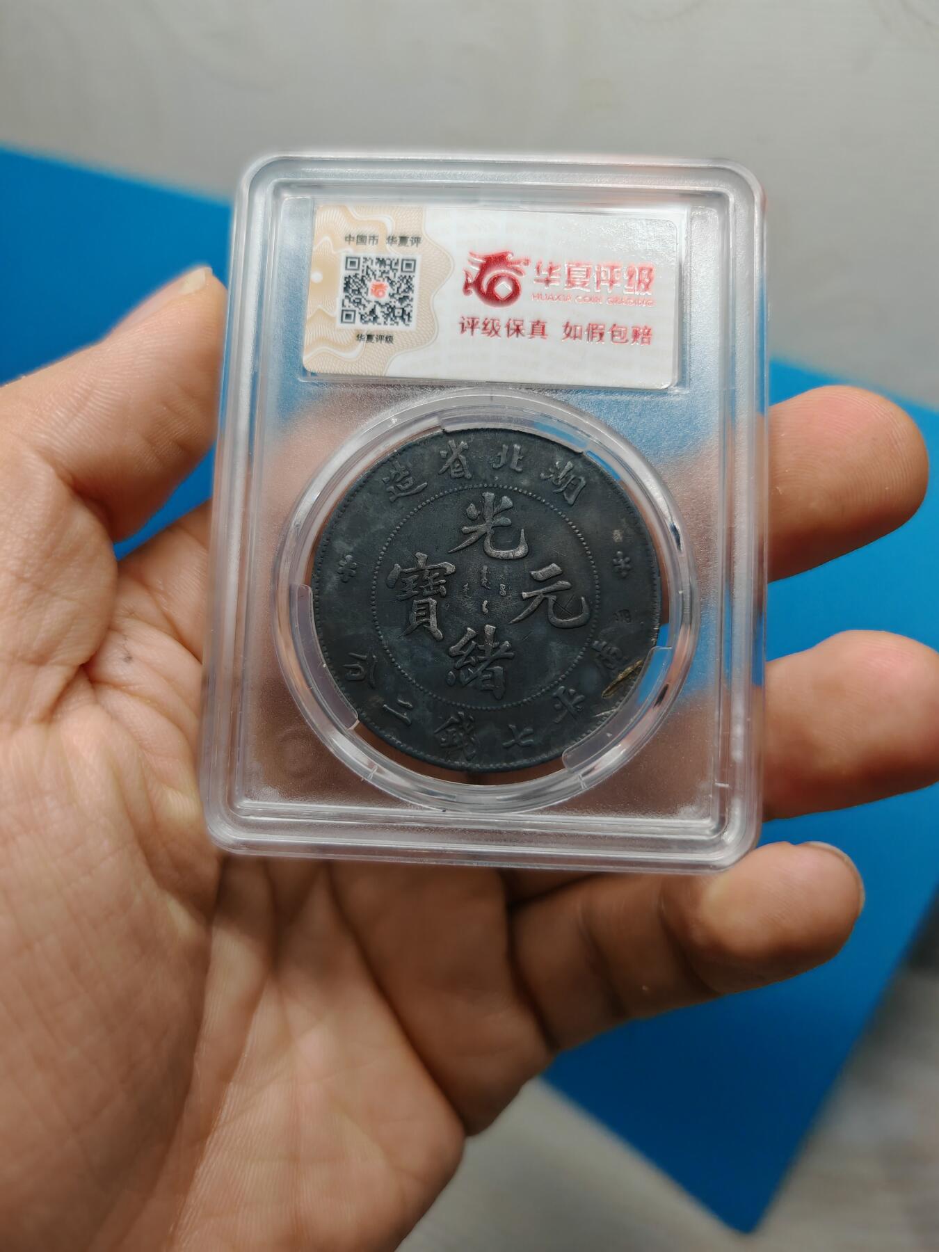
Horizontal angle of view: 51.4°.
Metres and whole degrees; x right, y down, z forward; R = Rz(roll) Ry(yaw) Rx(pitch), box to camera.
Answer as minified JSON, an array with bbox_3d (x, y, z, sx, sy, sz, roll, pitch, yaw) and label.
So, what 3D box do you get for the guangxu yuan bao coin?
[{"bbox_3d":[0.002,-0.003,0.111,0.039,0.003,0.039,4,83,1],"label":"guangxu yuan bao coin"}]

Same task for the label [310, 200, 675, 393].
[{"bbox_3d":[0.003,-0.038,0.114,0.043,0.001,0.021,2,83,1],"label":"label"}]

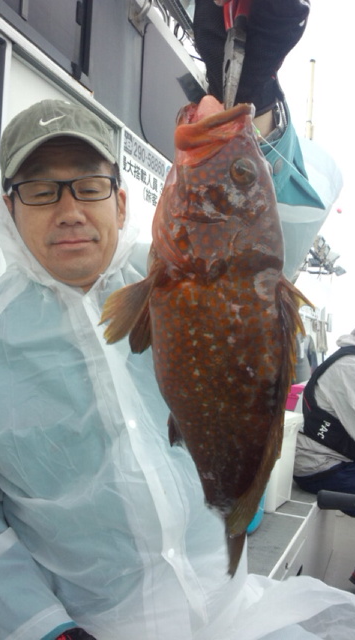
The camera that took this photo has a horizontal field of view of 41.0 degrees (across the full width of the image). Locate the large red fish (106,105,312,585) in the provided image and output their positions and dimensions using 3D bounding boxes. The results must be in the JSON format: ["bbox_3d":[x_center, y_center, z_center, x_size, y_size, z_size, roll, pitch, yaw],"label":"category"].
[{"bbox_3d":[0.028,0.016,0.450,0.185,0.445,0.085,-3,2,-8],"label":"large red fish"}]

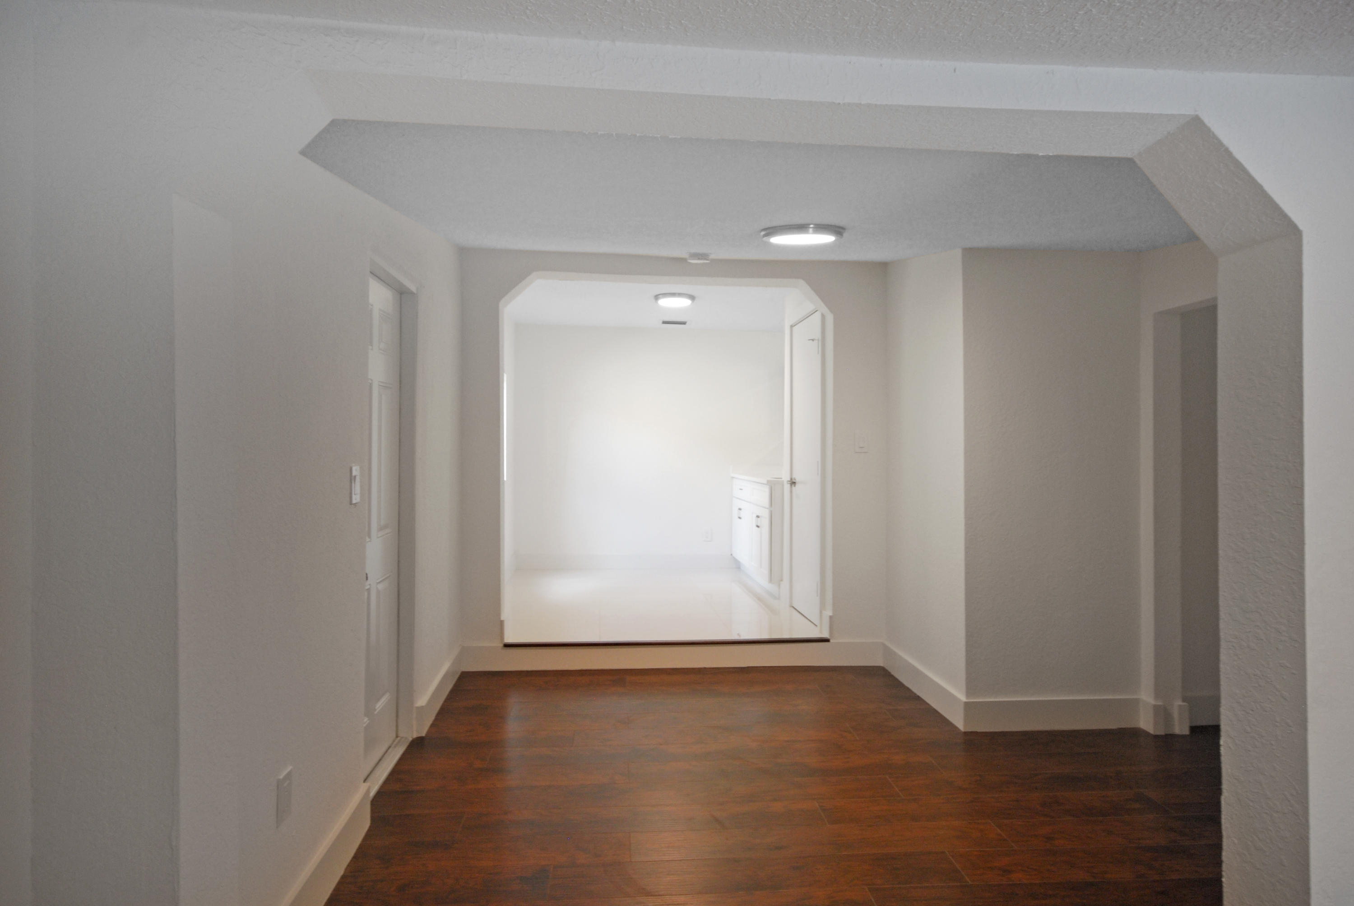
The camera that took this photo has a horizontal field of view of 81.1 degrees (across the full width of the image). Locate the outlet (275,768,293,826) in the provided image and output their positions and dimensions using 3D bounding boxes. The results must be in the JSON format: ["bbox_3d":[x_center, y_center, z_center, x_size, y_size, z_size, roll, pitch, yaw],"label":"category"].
[{"bbox_3d":[-1.009,0.891,2.037,0.009,0.122,0.082,0,0,-5],"label":"outlet"}]

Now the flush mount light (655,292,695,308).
[{"bbox_3d":[-0.014,-1.191,6.161,0.300,0.064,0.300,0,0,-5],"label":"flush mount light"}]

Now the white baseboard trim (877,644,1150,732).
[{"bbox_3d":[1.692,1.216,4.242,0.870,0.141,1.162,0,0,-5],"label":"white baseboard trim"}]

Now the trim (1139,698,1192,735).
[{"bbox_3d":[2.258,1.218,3.657,0.182,0.141,0.108,0,0,-5],"label":"trim"}]

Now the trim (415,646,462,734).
[{"bbox_3d":[-1.202,1.202,4.069,0.030,0.141,1.041,0,0,-5],"label":"trim"}]

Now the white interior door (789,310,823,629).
[{"bbox_3d":[0.894,0.099,5.395,0.045,2.025,0.683,0,1,-5],"label":"white interior door"}]

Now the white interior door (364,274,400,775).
[{"bbox_3d":[-1.234,0.285,3.163,0.040,2.005,0.785,0,0,-5],"label":"white interior door"}]

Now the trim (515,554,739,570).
[{"bbox_3d":[-0.468,1.057,7.668,2.184,0.141,0.018,0,0,-5],"label":"trim"}]

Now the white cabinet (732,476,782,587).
[{"bbox_3d":[0.931,0.678,6.942,0.610,0.910,1.664,0,0,-5],"label":"white cabinet"}]

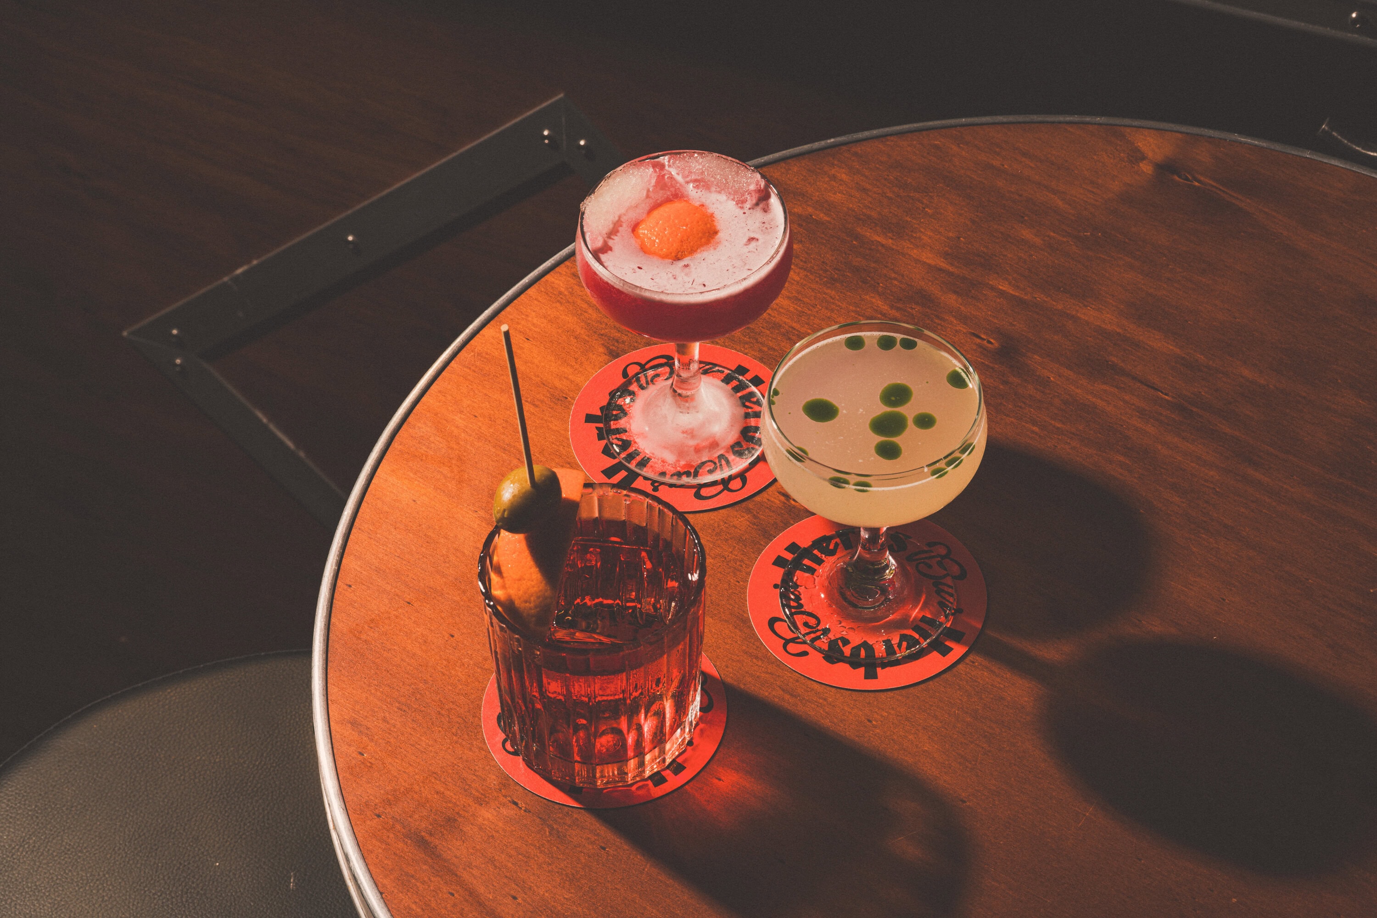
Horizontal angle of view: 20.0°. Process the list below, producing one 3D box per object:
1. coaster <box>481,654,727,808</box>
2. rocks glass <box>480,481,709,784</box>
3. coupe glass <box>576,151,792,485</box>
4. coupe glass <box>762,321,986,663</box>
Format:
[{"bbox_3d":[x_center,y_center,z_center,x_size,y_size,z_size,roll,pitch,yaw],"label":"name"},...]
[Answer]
[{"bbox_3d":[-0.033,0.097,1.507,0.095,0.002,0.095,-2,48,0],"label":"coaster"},{"bbox_3d":[-0.034,0.068,1.476,0.084,0.084,0.084,-2,48,0],"label":"rocks glass"},{"bbox_3d":[-0.001,-0.054,1.566,0.086,0.114,0.086,-2,48,0],"label":"coupe glass"},{"bbox_3d":[0.071,0.015,1.501,0.086,0.114,0.086,-2,48,0],"label":"coupe glass"}]

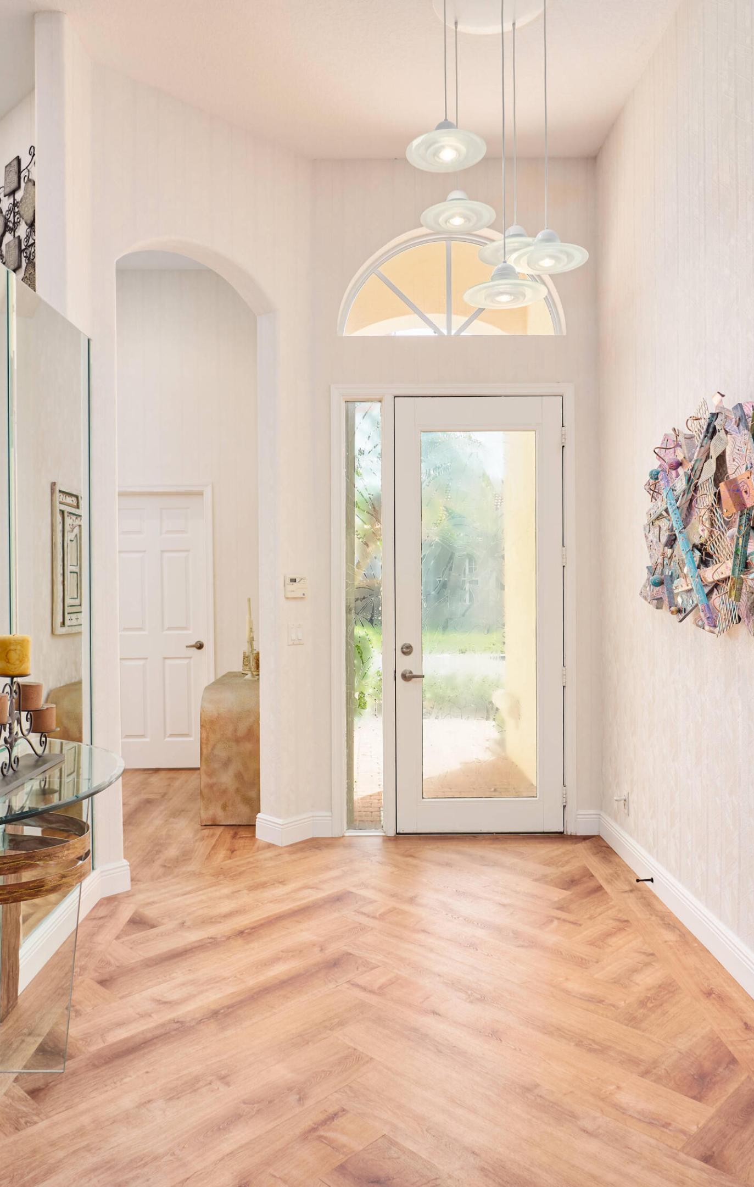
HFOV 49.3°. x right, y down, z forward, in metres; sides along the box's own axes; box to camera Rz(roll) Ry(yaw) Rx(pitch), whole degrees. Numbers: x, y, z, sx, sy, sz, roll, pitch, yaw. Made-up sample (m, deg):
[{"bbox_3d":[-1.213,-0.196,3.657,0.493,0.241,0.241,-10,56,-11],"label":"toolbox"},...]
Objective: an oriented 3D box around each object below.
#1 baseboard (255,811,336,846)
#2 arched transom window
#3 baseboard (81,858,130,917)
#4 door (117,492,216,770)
[{"bbox_3d":[-0.444,1.253,4.380,0.420,0.135,0.170,0,1,-1],"label":"baseboard"},{"bbox_3d":[0.406,-1.677,4.486,1.220,0.590,0.090,0,1,-1],"label":"arched transom window"},{"bbox_3d":[-1.173,1.268,3.528,0.100,0.135,0.370,0,1,11],"label":"baseboard"},{"bbox_3d":[-1.622,0.277,6.143,0.800,2.060,0.060,0,1,-1],"label":"door"}]

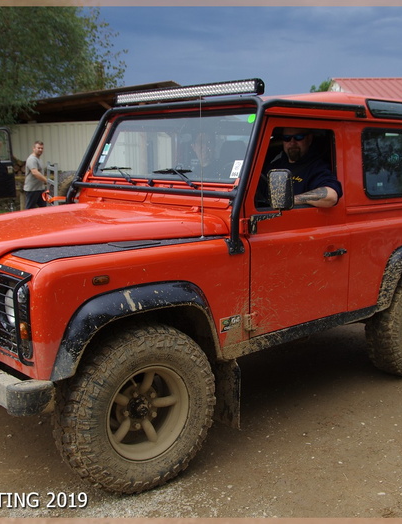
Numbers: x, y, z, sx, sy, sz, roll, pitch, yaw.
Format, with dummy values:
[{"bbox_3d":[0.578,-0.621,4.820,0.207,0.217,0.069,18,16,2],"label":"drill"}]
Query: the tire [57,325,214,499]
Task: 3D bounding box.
[{"bbox_3d":[-0.297,0.667,2.850,0.785,0.785,0.250,-7,12,-37],"label":"tire"}]

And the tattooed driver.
[{"bbox_3d":[0.430,-0.292,3.639,0.580,1.080,0.820,5,11,31],"label":"tattooed driver"}]

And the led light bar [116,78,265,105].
[{"bbox_3d":[-0.122,-1.018,3.717,0.085,0.085,1.370,-8,12,-41],"label":"led light bar"}]

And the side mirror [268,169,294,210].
[{"bbox_3d":[0.386,-0.352,2.981,0.135,0.205,0.070,7,11,37],"label":"side mirror"}]

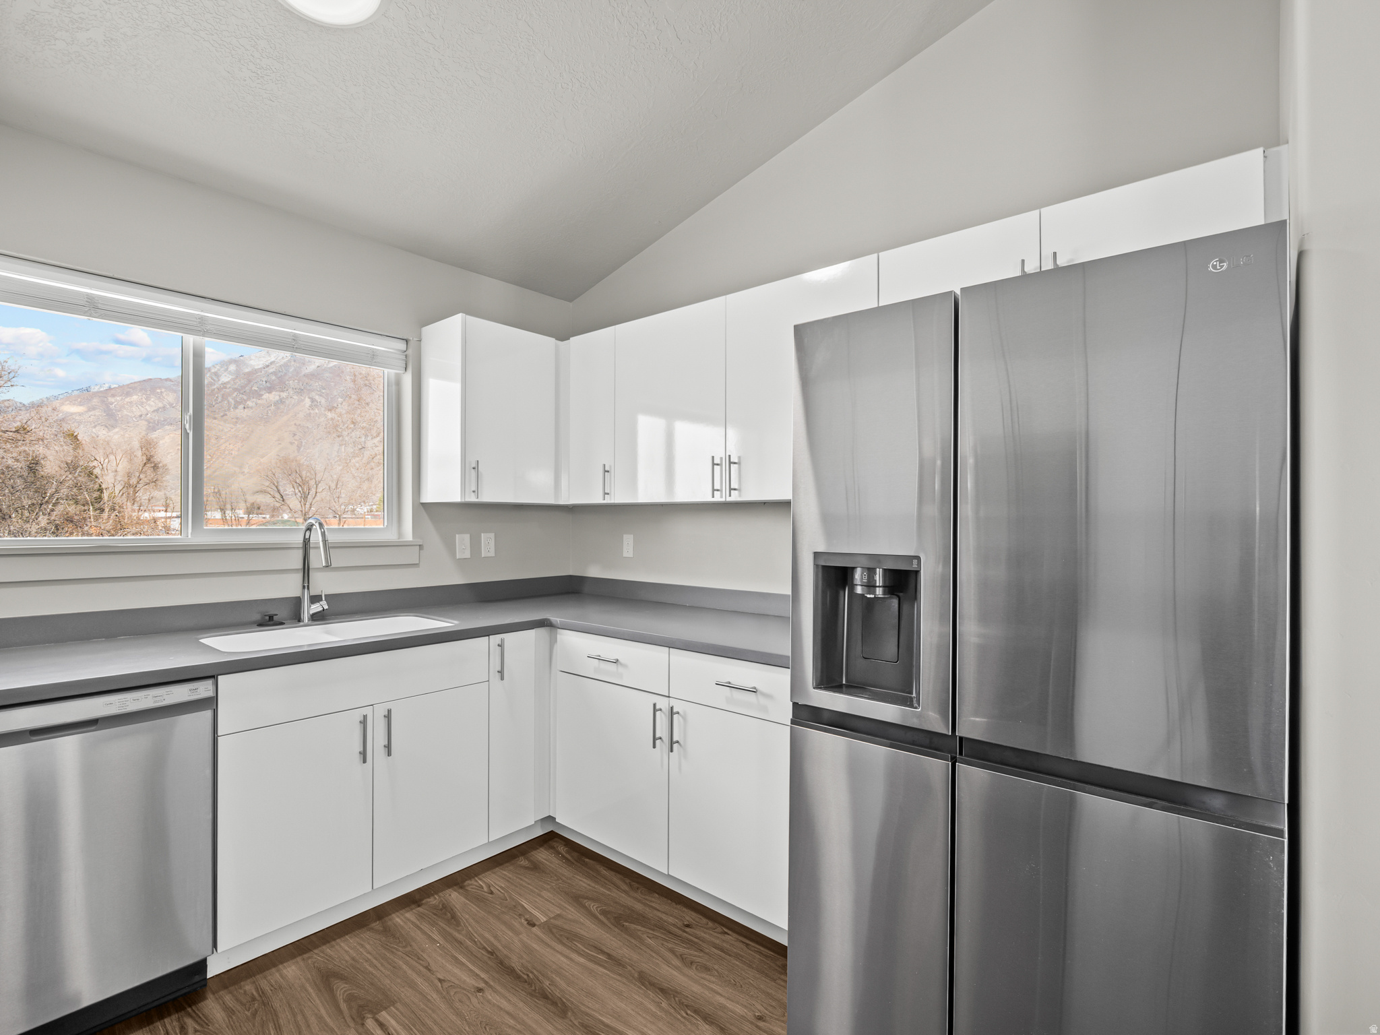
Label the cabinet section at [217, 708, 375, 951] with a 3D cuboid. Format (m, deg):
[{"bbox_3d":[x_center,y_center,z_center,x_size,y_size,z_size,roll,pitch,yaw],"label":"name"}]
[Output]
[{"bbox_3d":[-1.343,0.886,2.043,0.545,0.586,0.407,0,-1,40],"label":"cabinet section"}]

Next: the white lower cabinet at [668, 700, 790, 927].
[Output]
[{"bbox_3d":[0.358,0.914,2.209,0.602,0.598,0.619,0,-1,40],"label":"white lower cabinet"}]

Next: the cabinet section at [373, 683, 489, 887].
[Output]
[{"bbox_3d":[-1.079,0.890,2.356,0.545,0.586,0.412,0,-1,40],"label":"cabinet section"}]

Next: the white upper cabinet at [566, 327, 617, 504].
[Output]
[{"bbox_3d":[-0.344,-0.447,3.027,0.326,0.773,0.333,0,-1,40],"label":"white upper cabinet"}]

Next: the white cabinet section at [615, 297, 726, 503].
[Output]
[{"bbox_3d":[0.011,-0.439,2.678,0.592,0.761,0.326,0,-1,40],"label":"white cabinet section"}]

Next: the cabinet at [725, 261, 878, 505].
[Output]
[{"bbox_3d":[0.475,-0.447,2.342,0.599,0.773,0.333,0,-1,40],"label":"cabinet"}]

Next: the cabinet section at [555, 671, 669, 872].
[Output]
[{"bbox_3d":[-0.119,0.897,2.519,0.591,0.586,0.545,0,-1,40],"label":"cabinet section"}]

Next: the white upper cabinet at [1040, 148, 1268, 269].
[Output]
[{"bbox_3d":[1.231,-0.680,1.712,0.452,0.305,0.333,0,-1,40],"label":"white upper cabinet"}]

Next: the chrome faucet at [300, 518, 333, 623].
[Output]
[{"bbox_3d":[-1.359,0.197,2.374,0.248,0.390,0.111,0,-1,40],"label":"chrome faucet"}]

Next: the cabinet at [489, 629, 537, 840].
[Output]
[{"bbox_3d":[-0.919,0.825,2.662,0.619,0.764,0.217,0,-1,40],"label":"cabinet"}]

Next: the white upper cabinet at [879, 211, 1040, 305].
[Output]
[{"bbox_3d":[0.882,-0.680,2.004,0.458,0.305,0.333,0,-1,40],"label":"white upper cabinet"}]

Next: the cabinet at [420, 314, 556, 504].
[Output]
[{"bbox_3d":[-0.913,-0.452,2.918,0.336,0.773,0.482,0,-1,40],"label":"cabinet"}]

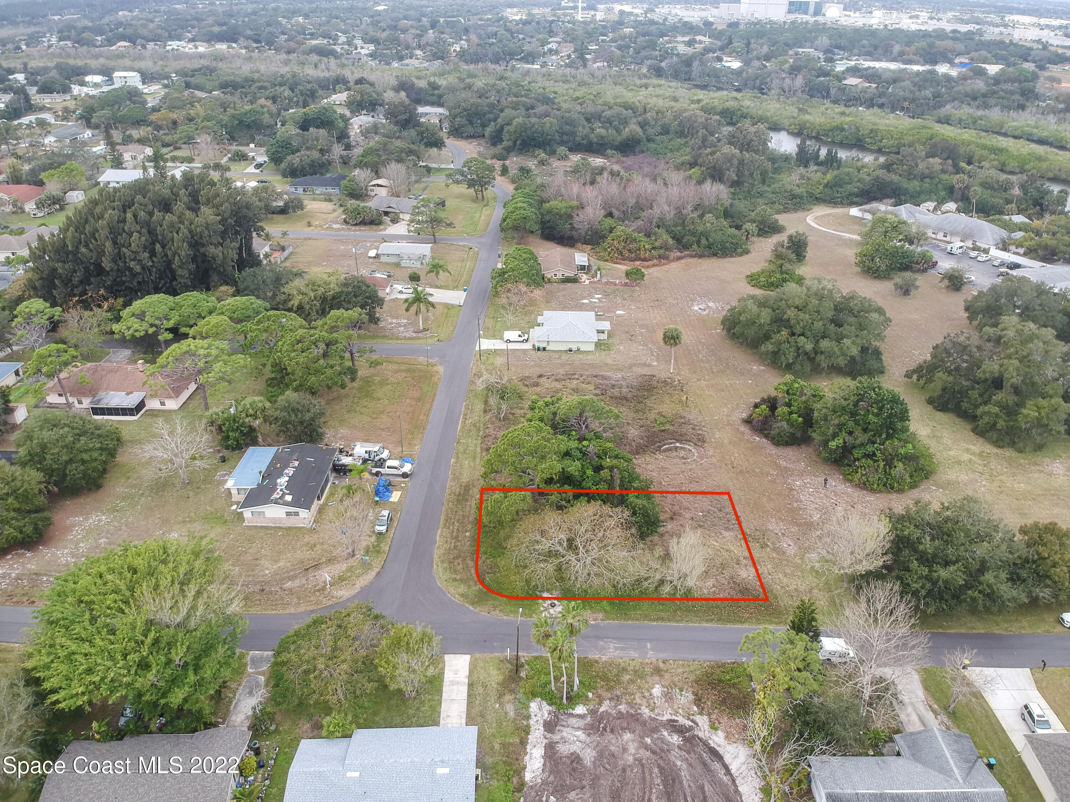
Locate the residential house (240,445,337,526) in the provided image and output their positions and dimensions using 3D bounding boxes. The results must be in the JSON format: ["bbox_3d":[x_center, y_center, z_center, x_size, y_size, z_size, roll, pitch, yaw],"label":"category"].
[{"bbox_3d":[-37.686,12.462,119.400,10.400,4.100,17.200,0,28,0],"label":"residential house"}]

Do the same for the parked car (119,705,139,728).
[{"bbox_3d":[-43.077,33.111,83.748,1.850,1.600,4.600,0,28,0],"label":"parked car"}]

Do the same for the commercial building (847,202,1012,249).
[{"bbox_3d":[119.997,-55.306,236.199,15.500,6.000,44.500,-22,37,-34],"label":"commercial building"}]

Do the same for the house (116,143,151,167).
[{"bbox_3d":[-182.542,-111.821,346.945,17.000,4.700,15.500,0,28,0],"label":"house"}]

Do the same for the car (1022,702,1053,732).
[{"bbox_3d":[54.351,34.884,82.994,1.820,1.680,4.500,0,30,0],"label":"car"}]

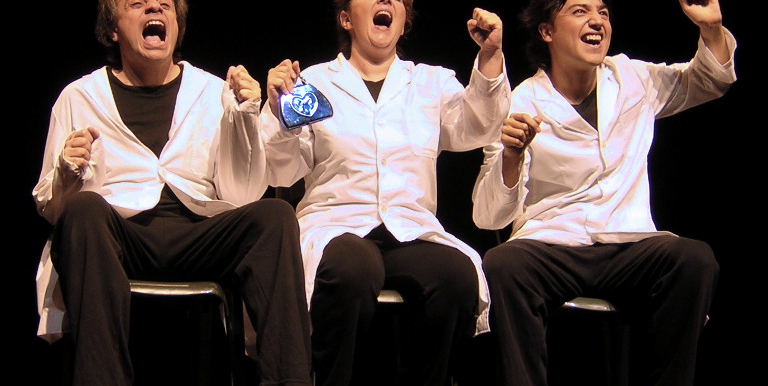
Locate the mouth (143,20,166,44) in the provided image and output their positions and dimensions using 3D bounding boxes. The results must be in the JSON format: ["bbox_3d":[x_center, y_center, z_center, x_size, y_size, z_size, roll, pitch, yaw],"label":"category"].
[{"bbox_3d":[-0.569,-0.404,3.203,0.060,0.058,0.040,4,-24,-17],"label":"mouth"}]

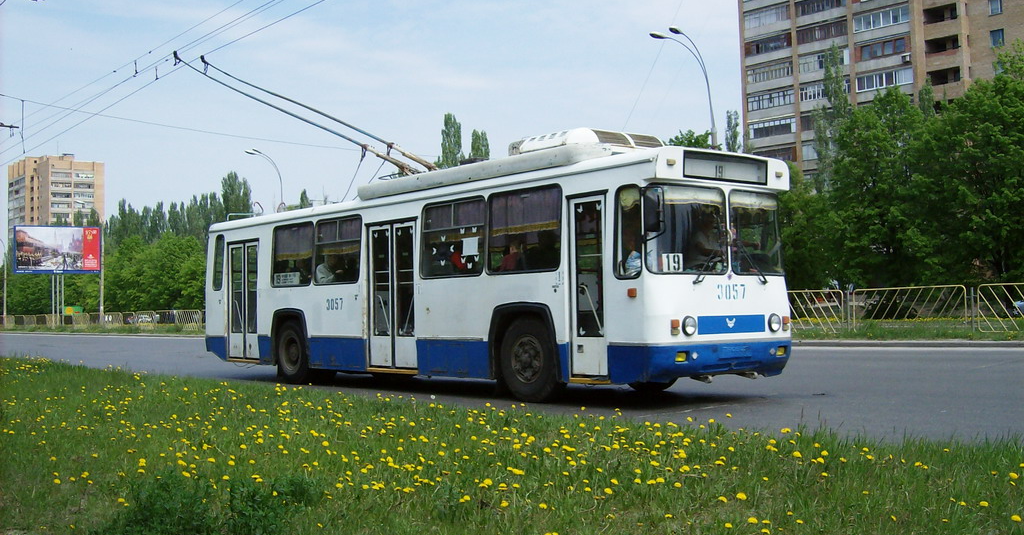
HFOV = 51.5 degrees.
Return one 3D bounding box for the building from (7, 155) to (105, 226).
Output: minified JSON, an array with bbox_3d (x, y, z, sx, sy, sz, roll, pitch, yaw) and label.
[{"bbox_3d":[-129.174,-7.028,304.112,19.000,46.500,21.000,1,-3,-40],"label":"building"}]

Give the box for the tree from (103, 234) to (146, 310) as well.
[{"bbox_3d":[-32.893,1.221,89.925,4.300,8.048,4.300,1,-3,-40],"label":"tree"}]

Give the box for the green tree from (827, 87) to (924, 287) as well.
[{"bbox_3d":[12.290,-2.013,36.123,3.900,8.350,3.900,1,-3,-40],"label":"green tree"}]

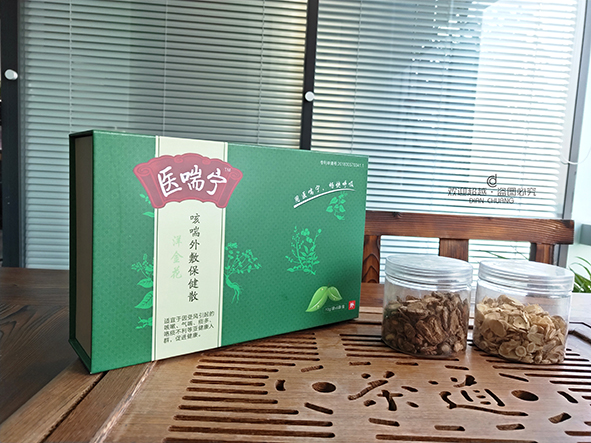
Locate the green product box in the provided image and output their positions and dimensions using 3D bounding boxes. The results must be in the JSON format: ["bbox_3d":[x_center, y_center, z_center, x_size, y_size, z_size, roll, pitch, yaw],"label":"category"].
[{"bbox_3d":[-0.067,0.021,0.447,0.316,0.202,0.094,-1,5,-37],"label":"green product box"}]

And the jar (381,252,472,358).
[{"bbox_3d":[0.145,0.089,0.435,0.090,0.089,0.090,3,4,0],"label":"jar"}]

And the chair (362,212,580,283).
[{"bbox_3d":[0.320,0.439,0.649,0.489,0.877,0.470,3,4,0],"label":"chair"}]

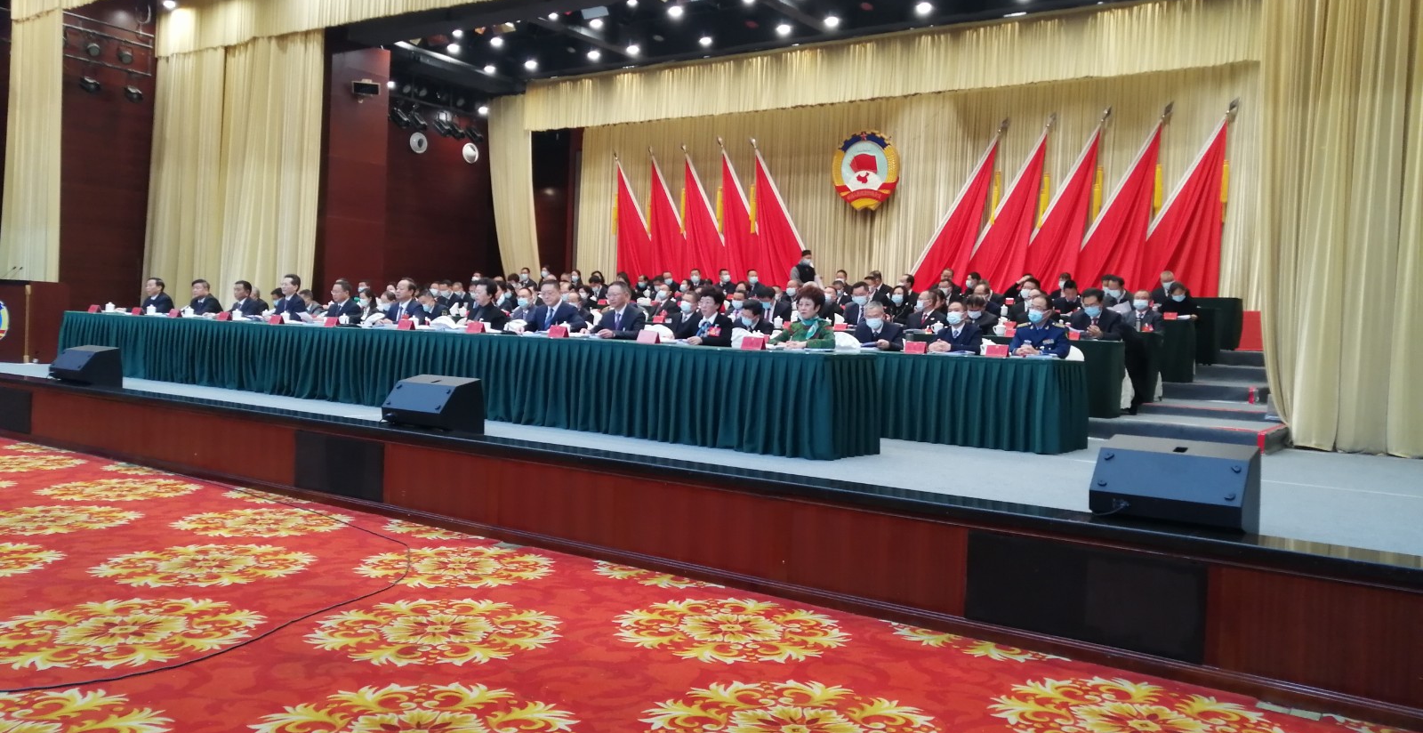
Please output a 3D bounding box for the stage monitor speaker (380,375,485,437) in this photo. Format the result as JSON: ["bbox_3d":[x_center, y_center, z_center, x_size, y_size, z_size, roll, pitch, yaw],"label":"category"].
[{"bbox_3d":[-2.156,0.301,8.602,0.688,0.433,0.440,4,3,37],"label":"stage monitor speaker"}]

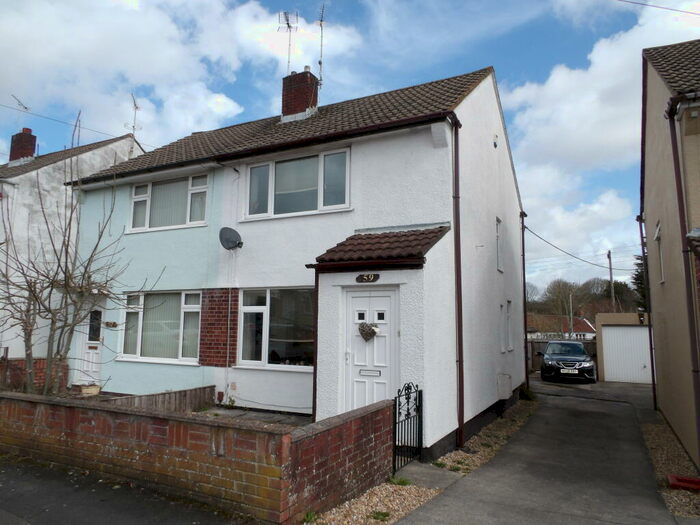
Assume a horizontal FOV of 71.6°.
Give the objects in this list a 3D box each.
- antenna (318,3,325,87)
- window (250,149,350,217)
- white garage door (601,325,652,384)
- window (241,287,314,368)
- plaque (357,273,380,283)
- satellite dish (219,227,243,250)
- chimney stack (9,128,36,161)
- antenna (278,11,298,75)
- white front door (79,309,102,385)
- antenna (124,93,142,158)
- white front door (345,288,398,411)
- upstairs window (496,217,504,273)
[{"bbox_3d":[-0.705,-5.524,12.340,0.170,1.980,0.660,2,-8,-7],"label":"antenna"},{"bbox_3d":[-0.979,-1.405,9.010,2.260,1.100,0.110,-3,-8,27],"label":"window"},{"bbox_3d":[10.282,3.266,17.067,2.400,1.970,0.080,-3,-9,28],"label":"white garage door"},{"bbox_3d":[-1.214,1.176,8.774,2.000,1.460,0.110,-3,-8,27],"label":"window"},{"bbox_3d":[0.246,0.216,6.600,0.355,0.115,0.025,-3,-8,27],"label":"plaque"},{"bbox_3d":[-2.331,-0.470,9.508,0.430,0.430,0.340,9,-11,-44],"label":"satellite dish"},{"bbox_3d":[-12.098,-4.267,17.992,0.760,1.457,0.480,-3,-9,28],"label":"chimney stack"},{"bbox_3d":[-1.669,-5.898,13.089,0.500,1.720,0.580,1,-8,-1],"label":"antenna"},{"bbox_3d":[-5.937,1.783,11.291,0.880,1.970,0.090,-3,-8,27],"label":"white front door"},{"bbox_3d":[-7.492,-4.589,16.712,0.650,1.950,1.100,3,-8,-17],"label":"antenna"},{"bbox_3d":[0.312,1.329,6.431,0.840,1.950,0.080,-3,-9,28],"label":"white front door"},{"bbox_3d":[3.440,-0.391,11.264,0.100,1.210,0.630,-3,-8,27],"label":"upstairs window"}]

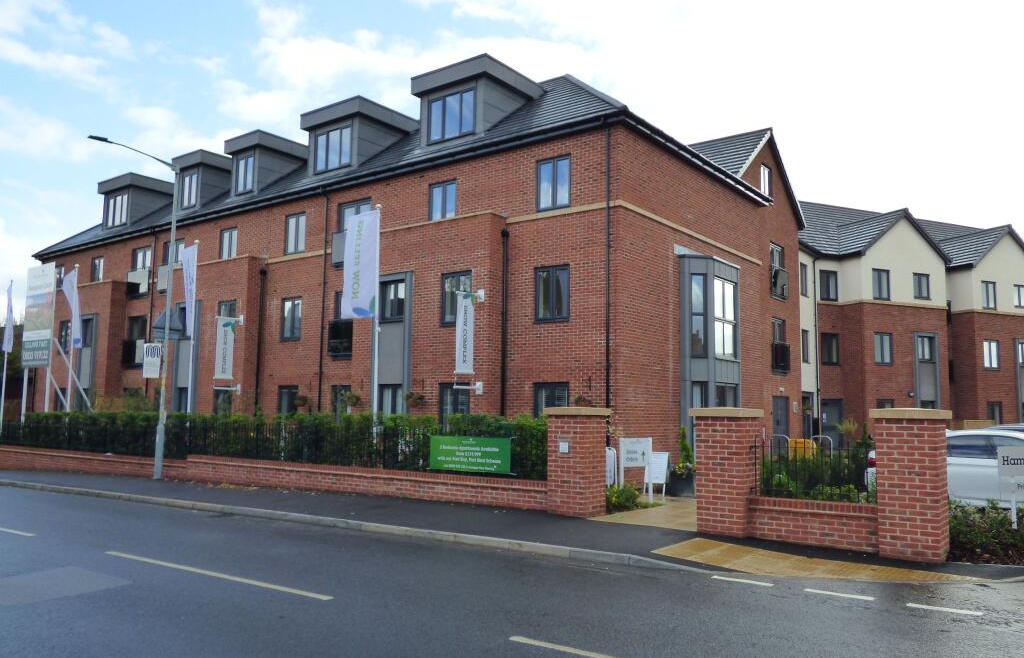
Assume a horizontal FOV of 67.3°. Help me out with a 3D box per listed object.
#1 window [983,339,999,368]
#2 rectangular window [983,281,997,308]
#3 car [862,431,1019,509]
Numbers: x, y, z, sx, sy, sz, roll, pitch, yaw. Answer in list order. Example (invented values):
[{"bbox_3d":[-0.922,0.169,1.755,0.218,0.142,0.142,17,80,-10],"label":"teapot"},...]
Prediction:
[{"bbox_3d":[21.692,1.194,34.850,0.980,1.340,0.100,3,-7,-22],"label":"window"},{"bbox_3d":[21.794,-1.528,35.167,0.980,1.340,0.100,3,-7,-22],"label":"rectangular window"},{"bbox_3d":[8.472,2.532,13.458,4.350,1.470,1.790,-2,-7,28],"label":"car"}]

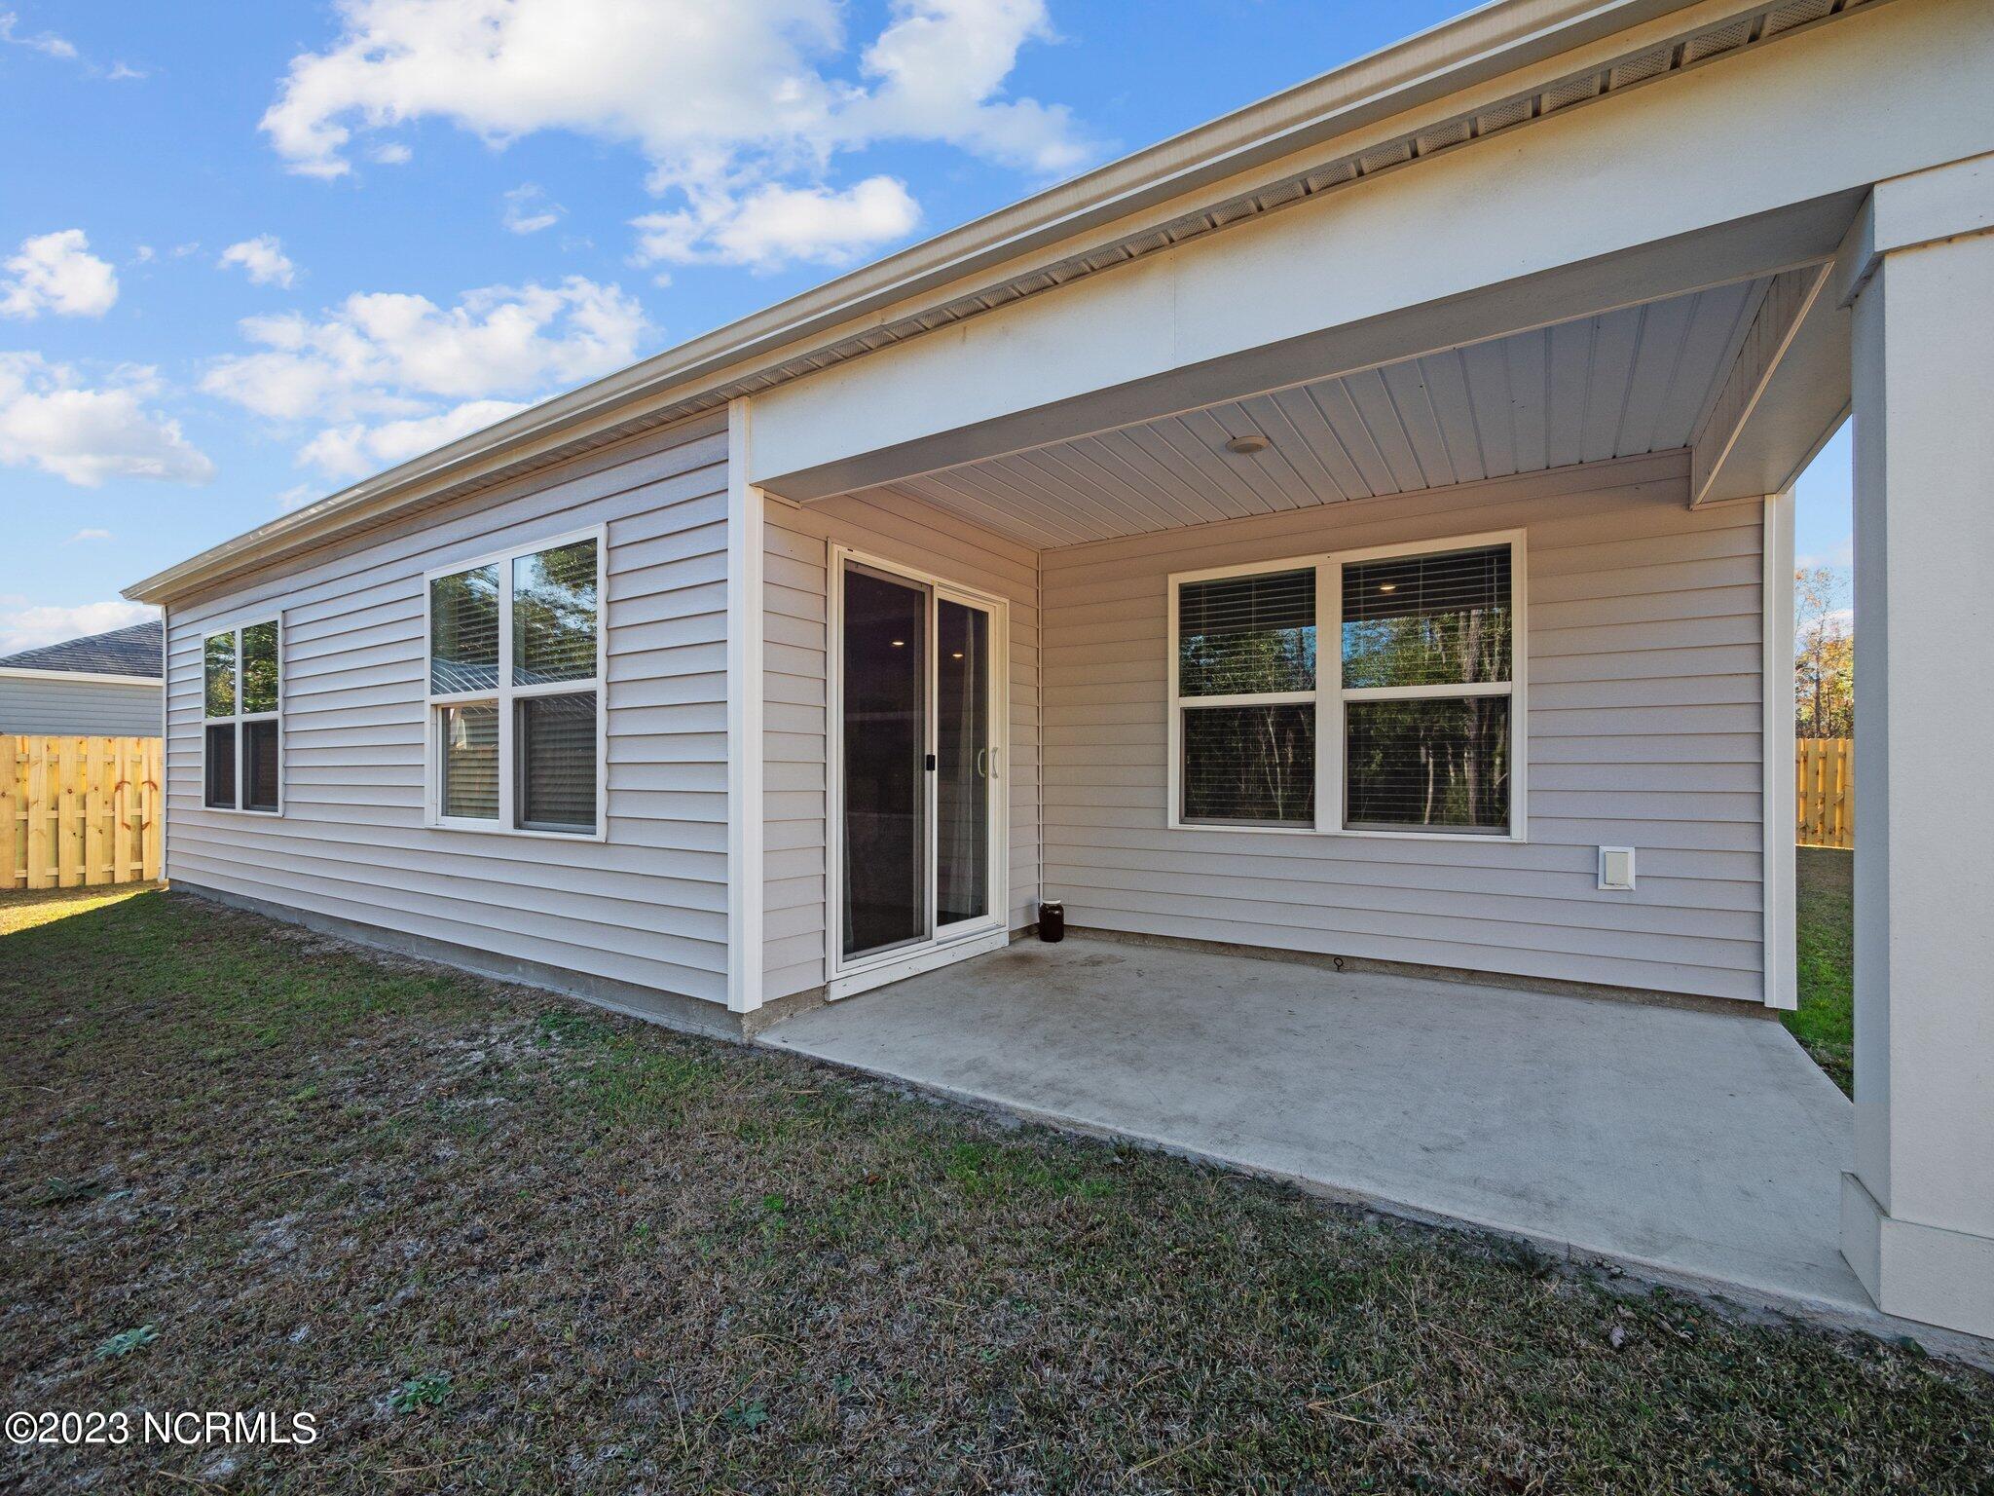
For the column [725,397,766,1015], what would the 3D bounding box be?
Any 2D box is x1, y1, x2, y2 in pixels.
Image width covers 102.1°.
[{"bbox_3d":[-1.053,-0.173,3.393,0.100,2.530,0.100,-1,-1,33],"label":"column"}]

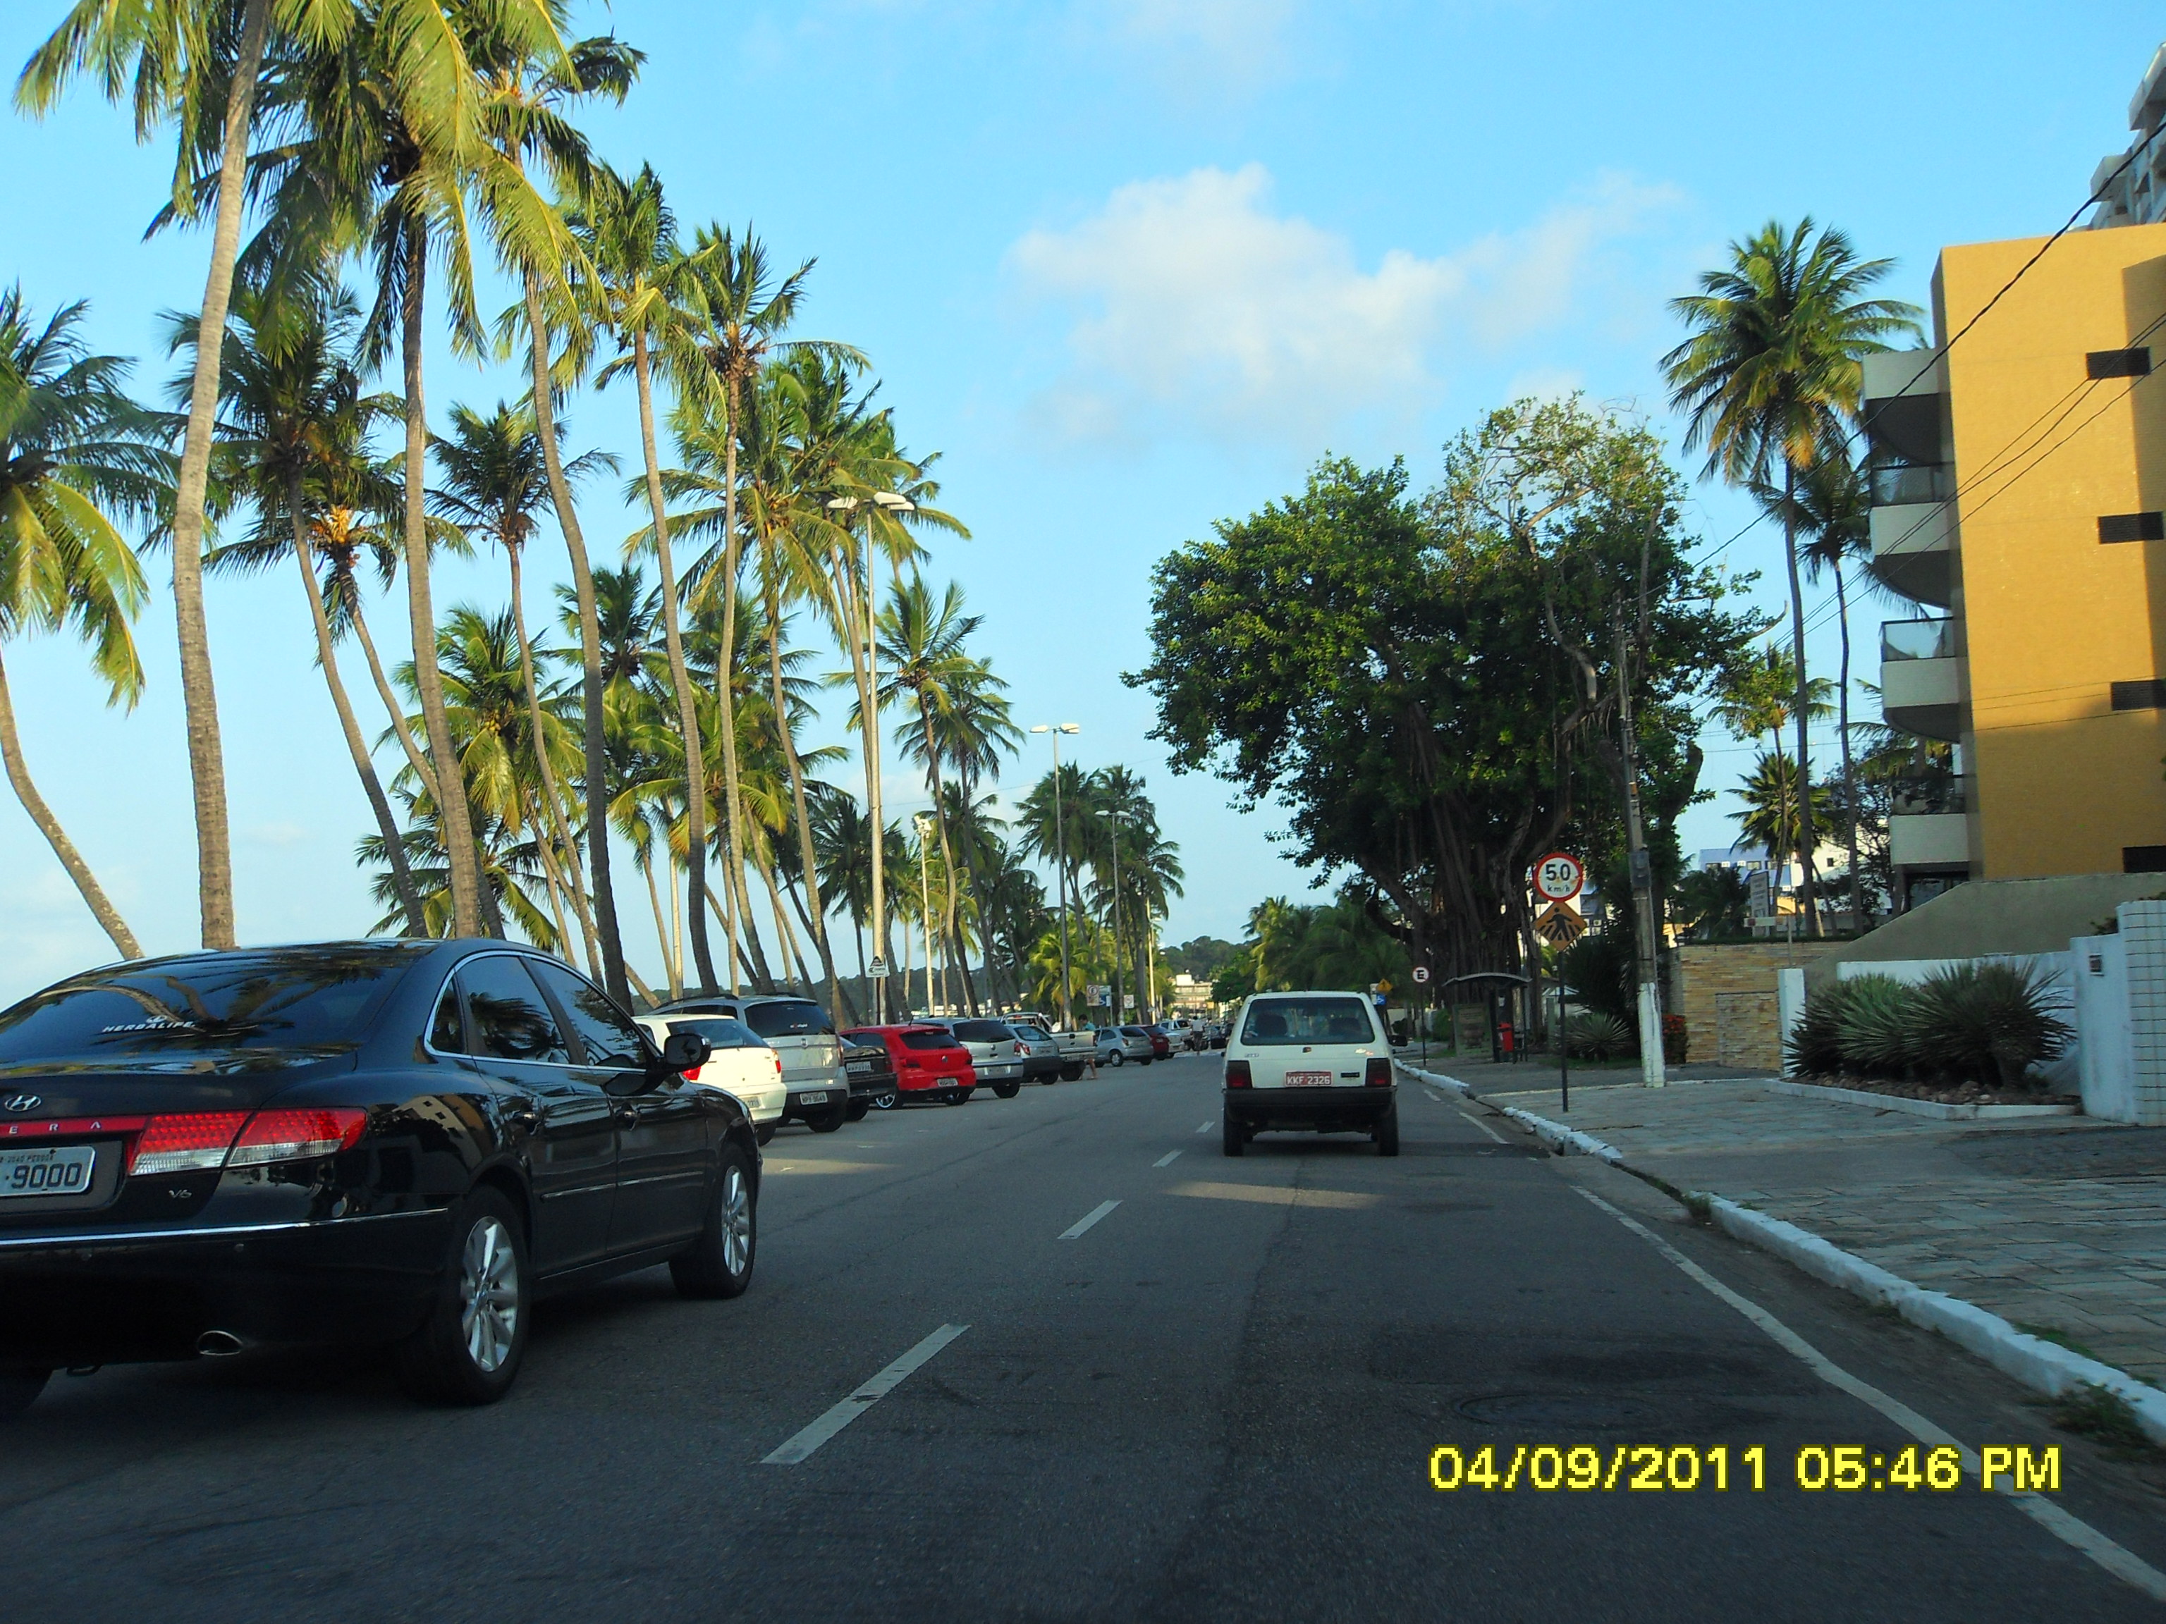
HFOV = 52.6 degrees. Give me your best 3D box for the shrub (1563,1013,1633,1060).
[{"bbox_3d":[11.275,4.933,48.000,1.521,1.076,1.521,-2,-6,0],"label":"shrub"}]

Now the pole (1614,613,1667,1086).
[{"bbox_3d":[8.504,0.543,33.594,0.360,7.297,0.340,-3,-6,0],"label":"pole"}]

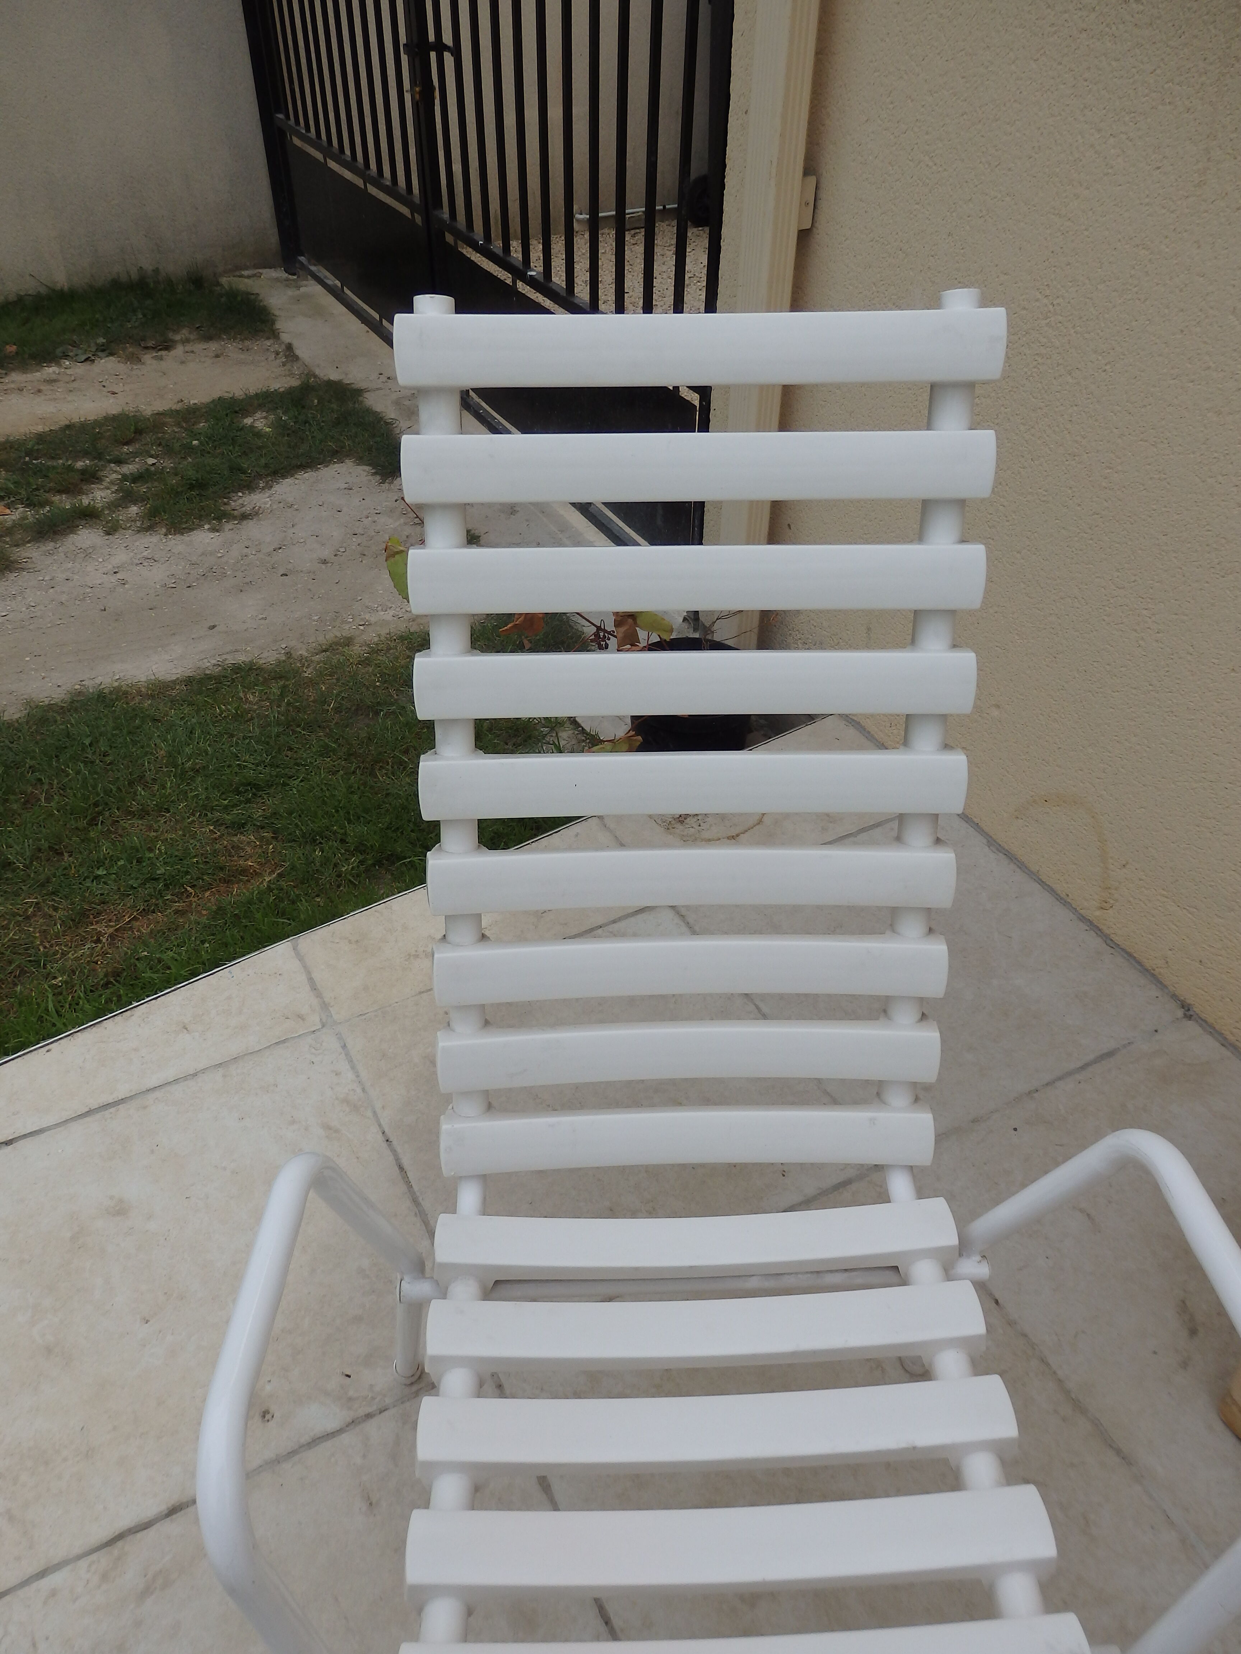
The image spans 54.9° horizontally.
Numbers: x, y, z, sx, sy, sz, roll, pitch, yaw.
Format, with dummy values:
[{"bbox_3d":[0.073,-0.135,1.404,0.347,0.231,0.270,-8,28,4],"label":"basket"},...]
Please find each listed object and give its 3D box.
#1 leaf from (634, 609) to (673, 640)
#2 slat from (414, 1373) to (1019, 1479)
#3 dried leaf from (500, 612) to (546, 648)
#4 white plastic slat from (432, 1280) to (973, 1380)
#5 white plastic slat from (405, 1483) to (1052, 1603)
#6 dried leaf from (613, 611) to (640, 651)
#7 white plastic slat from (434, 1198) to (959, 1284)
[{"bbox_3d":[0.059,-0.402,2.300,0.085,0.075,0.045,1,40,0],"label":"leaf"},{"bbox_3d":[0.084,0.524,1.043,0.513,0.050,0.058,-1,34,-2],"label":"slat"},{"bbox_3d":[-0.190,-0.392,2.300,0.095,0.090,0.045,1,40,0],"label":"dried leaf"},{"bbox_3d":[0.080,0.469,1.118,0.513,0.050,0.058,-1,34,-2],"label":"white plastic slat"},{"bbox_3d":[0.089,0.579,0.966,0.513,0.050,0.058,-1,34,-2],"label":"white plastic slat"},{"bbox_3d":[0.011,-0.389,2.300,0.060,0.090,0.040,1,40,0],"label":"dried leaf"},{"bbox_3d":[0.076,0.414,1.197,0.513,0.050,0.058,-1,34,-2],"label":"white plastic slat"}]

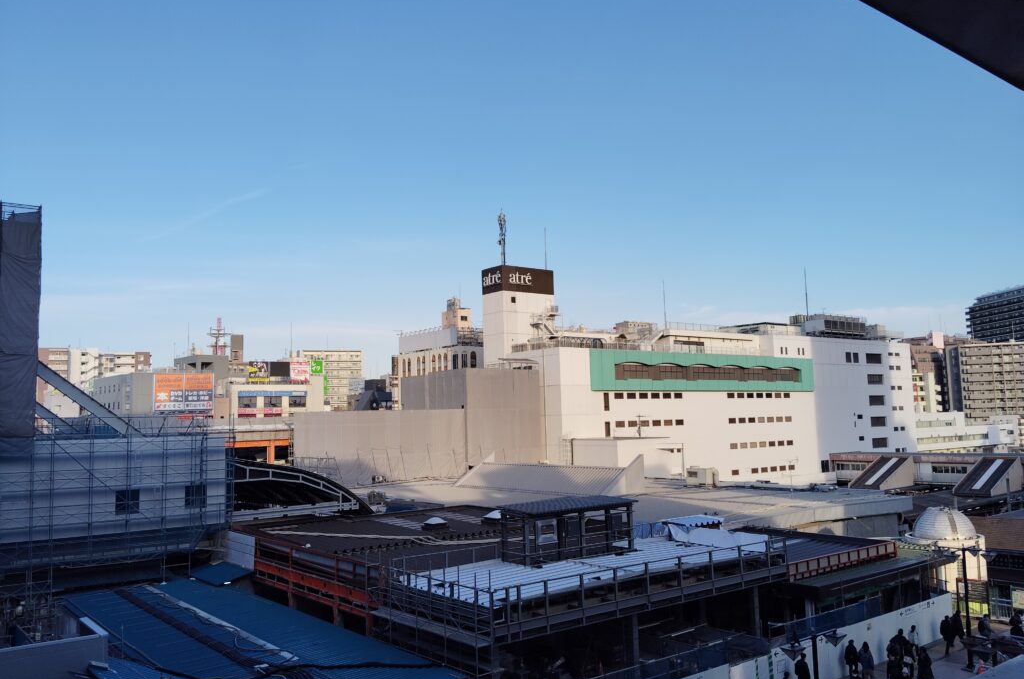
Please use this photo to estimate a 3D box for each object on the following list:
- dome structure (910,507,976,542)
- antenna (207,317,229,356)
[{"bbox_3d":[24.217,10.287,46.500,3.400,1.800,3.400,3,-7,-39],"label":"dome structure"},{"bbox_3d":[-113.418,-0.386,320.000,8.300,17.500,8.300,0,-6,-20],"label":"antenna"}]

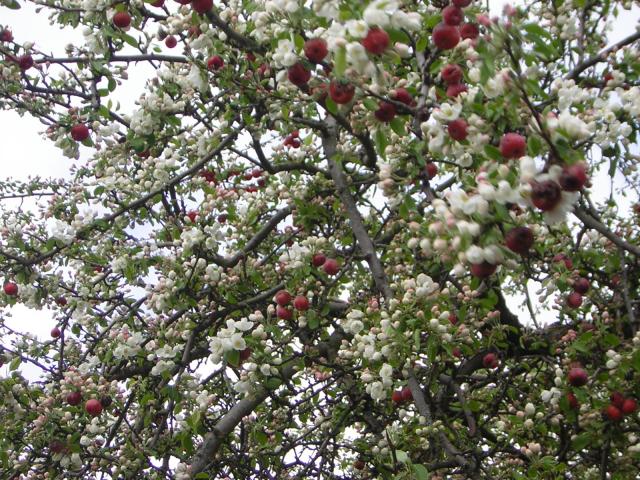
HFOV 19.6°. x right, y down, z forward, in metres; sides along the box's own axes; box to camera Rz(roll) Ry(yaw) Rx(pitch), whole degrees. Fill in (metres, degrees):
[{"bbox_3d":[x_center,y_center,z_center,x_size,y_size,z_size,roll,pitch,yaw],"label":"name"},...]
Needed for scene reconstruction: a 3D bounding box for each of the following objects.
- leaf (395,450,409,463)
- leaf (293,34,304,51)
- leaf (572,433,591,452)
[{"bbox_3d":[0.122,0.322,2.750,0.022,0.016,0.008,45,-3,0],"label":"leaf"},{"bbox_3d":[-0.024,-0.224,2.100,0.011,0.019,0.008,-12,0,1],"label":"leaf"},{"bbox_3d":[0.389,0.301,2.750,0.033,0.019,0.008,-47,-10,0],"label":"leaf"}]

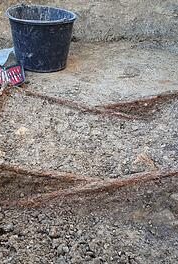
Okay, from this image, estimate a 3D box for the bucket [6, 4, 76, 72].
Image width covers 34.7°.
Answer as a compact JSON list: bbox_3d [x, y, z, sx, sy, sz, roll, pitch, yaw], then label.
[{"bbox_3d":[-0.243,-0.490,1.494,0.352,0.270,0.352,0,32,0],"label":"bucket"}]

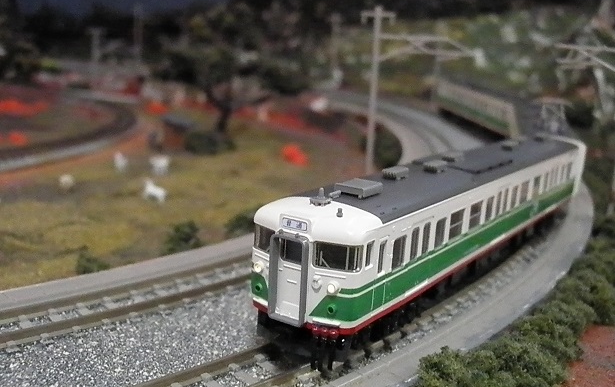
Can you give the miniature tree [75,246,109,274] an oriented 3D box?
[{"bbox_3d":[-0.046,0.014,0.155,0.007,0.007,0.007,3,12,0],"label":"miniature tree"}]

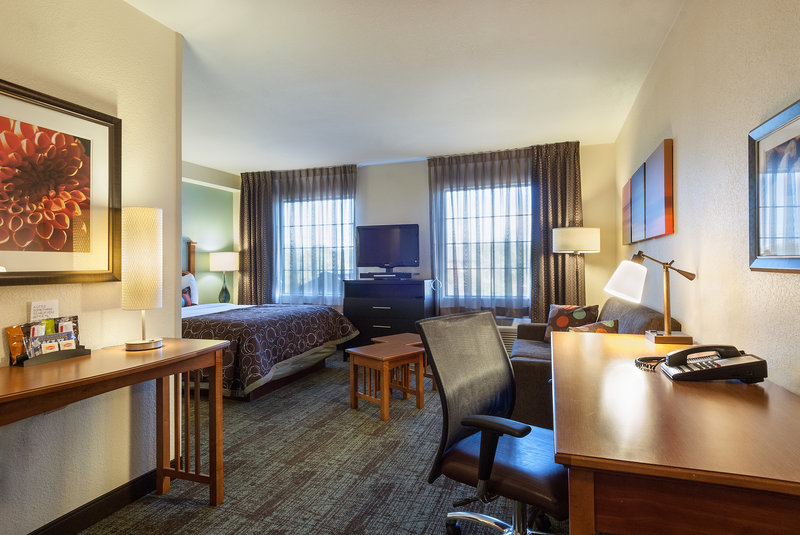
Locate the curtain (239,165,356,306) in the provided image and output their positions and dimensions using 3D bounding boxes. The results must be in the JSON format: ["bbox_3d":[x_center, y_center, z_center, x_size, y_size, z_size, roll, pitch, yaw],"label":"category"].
[{"bbox_3d":[-1.398,-0.388,5.313,1.838,1.793,0.160,0,0,21],"label":"curtain"}]

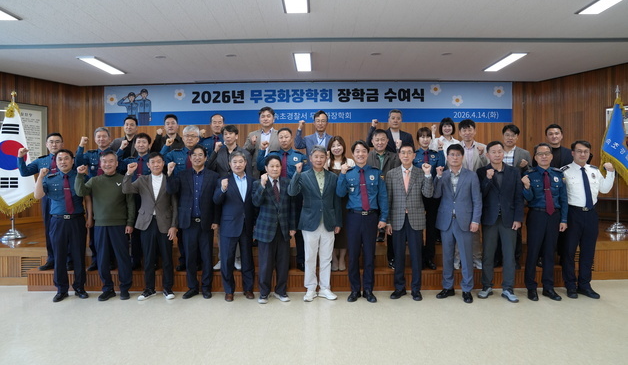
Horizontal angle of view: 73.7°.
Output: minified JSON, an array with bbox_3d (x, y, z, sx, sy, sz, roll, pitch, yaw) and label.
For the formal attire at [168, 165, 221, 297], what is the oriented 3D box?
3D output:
[{"bbox_3d":[-1.358,0.541,4.720,0.610,1.410,0.360,-1,0,-6],"label":"formal attire"}]

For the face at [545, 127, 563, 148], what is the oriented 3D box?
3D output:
[{"bbox_3d":[3.018,-0.575,5.270,0.180,0.235,0.190,0,0,22],"label":"face"}]

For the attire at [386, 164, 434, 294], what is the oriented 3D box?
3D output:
[{"bbox_3d":[1.083,0.528,4.700,0.530,1.430,0.330,0,0,3],"label":"attire"}]

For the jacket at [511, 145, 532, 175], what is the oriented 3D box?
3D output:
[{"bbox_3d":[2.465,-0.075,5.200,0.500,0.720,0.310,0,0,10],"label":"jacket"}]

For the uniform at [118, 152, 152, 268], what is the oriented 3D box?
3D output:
[{"bbox_3d":[-2.173,0.335,5.200,0.540,1.430,0.330,0,0,-10],"label":"uniform"}]

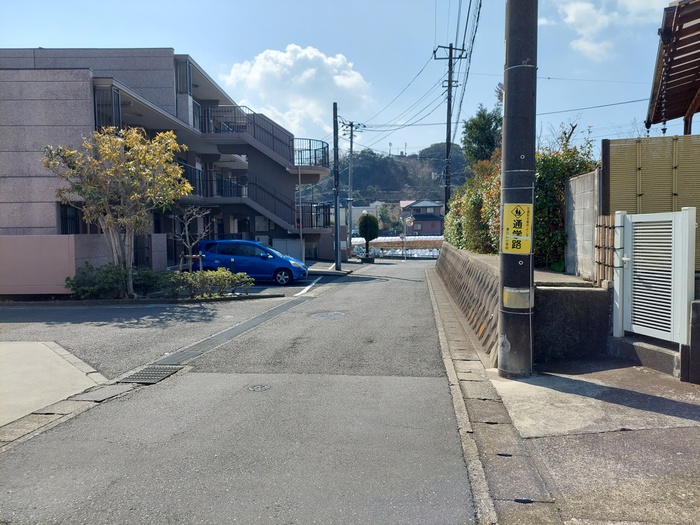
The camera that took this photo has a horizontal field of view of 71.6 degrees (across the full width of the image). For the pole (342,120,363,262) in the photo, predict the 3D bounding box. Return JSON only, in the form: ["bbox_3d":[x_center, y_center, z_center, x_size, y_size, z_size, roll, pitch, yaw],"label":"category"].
[{"bbox_3d":[0.129,-5.968,40.039,1.600,11.267,0.500,-1,3,0],"label":"pole"}]

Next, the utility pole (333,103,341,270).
[{"bbox_3d":[-0.631,-3.707,23.811,0.340,8.175,0.340,-1,3,0],"label":"utility pole"}]

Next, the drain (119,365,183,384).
[{"bbox_3d":[-2.323,1.339,5.720,0.440,0.050,0.700,-1,3,4],"label":"drain"}]

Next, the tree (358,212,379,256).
[{"bbox_3d":[1.161,-1.773,31.235,1.280,2.813,1.280,-1,3,0],"label":"tree"}]

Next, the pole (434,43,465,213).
[{"bbox_3d":[5.883,-6.388,28.602,1.850,12.846,0.420,0,3,10],"label":"pole"}]

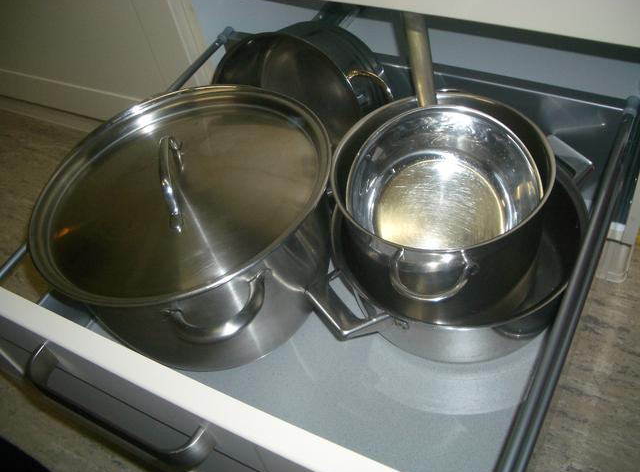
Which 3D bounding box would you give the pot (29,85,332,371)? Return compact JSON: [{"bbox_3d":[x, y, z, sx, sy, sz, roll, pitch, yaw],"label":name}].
[{"bbox_3d":[-0.142,-0.009,0.774,0.316,0.194,0.371,-20,49,-2],"label":"pot"}]

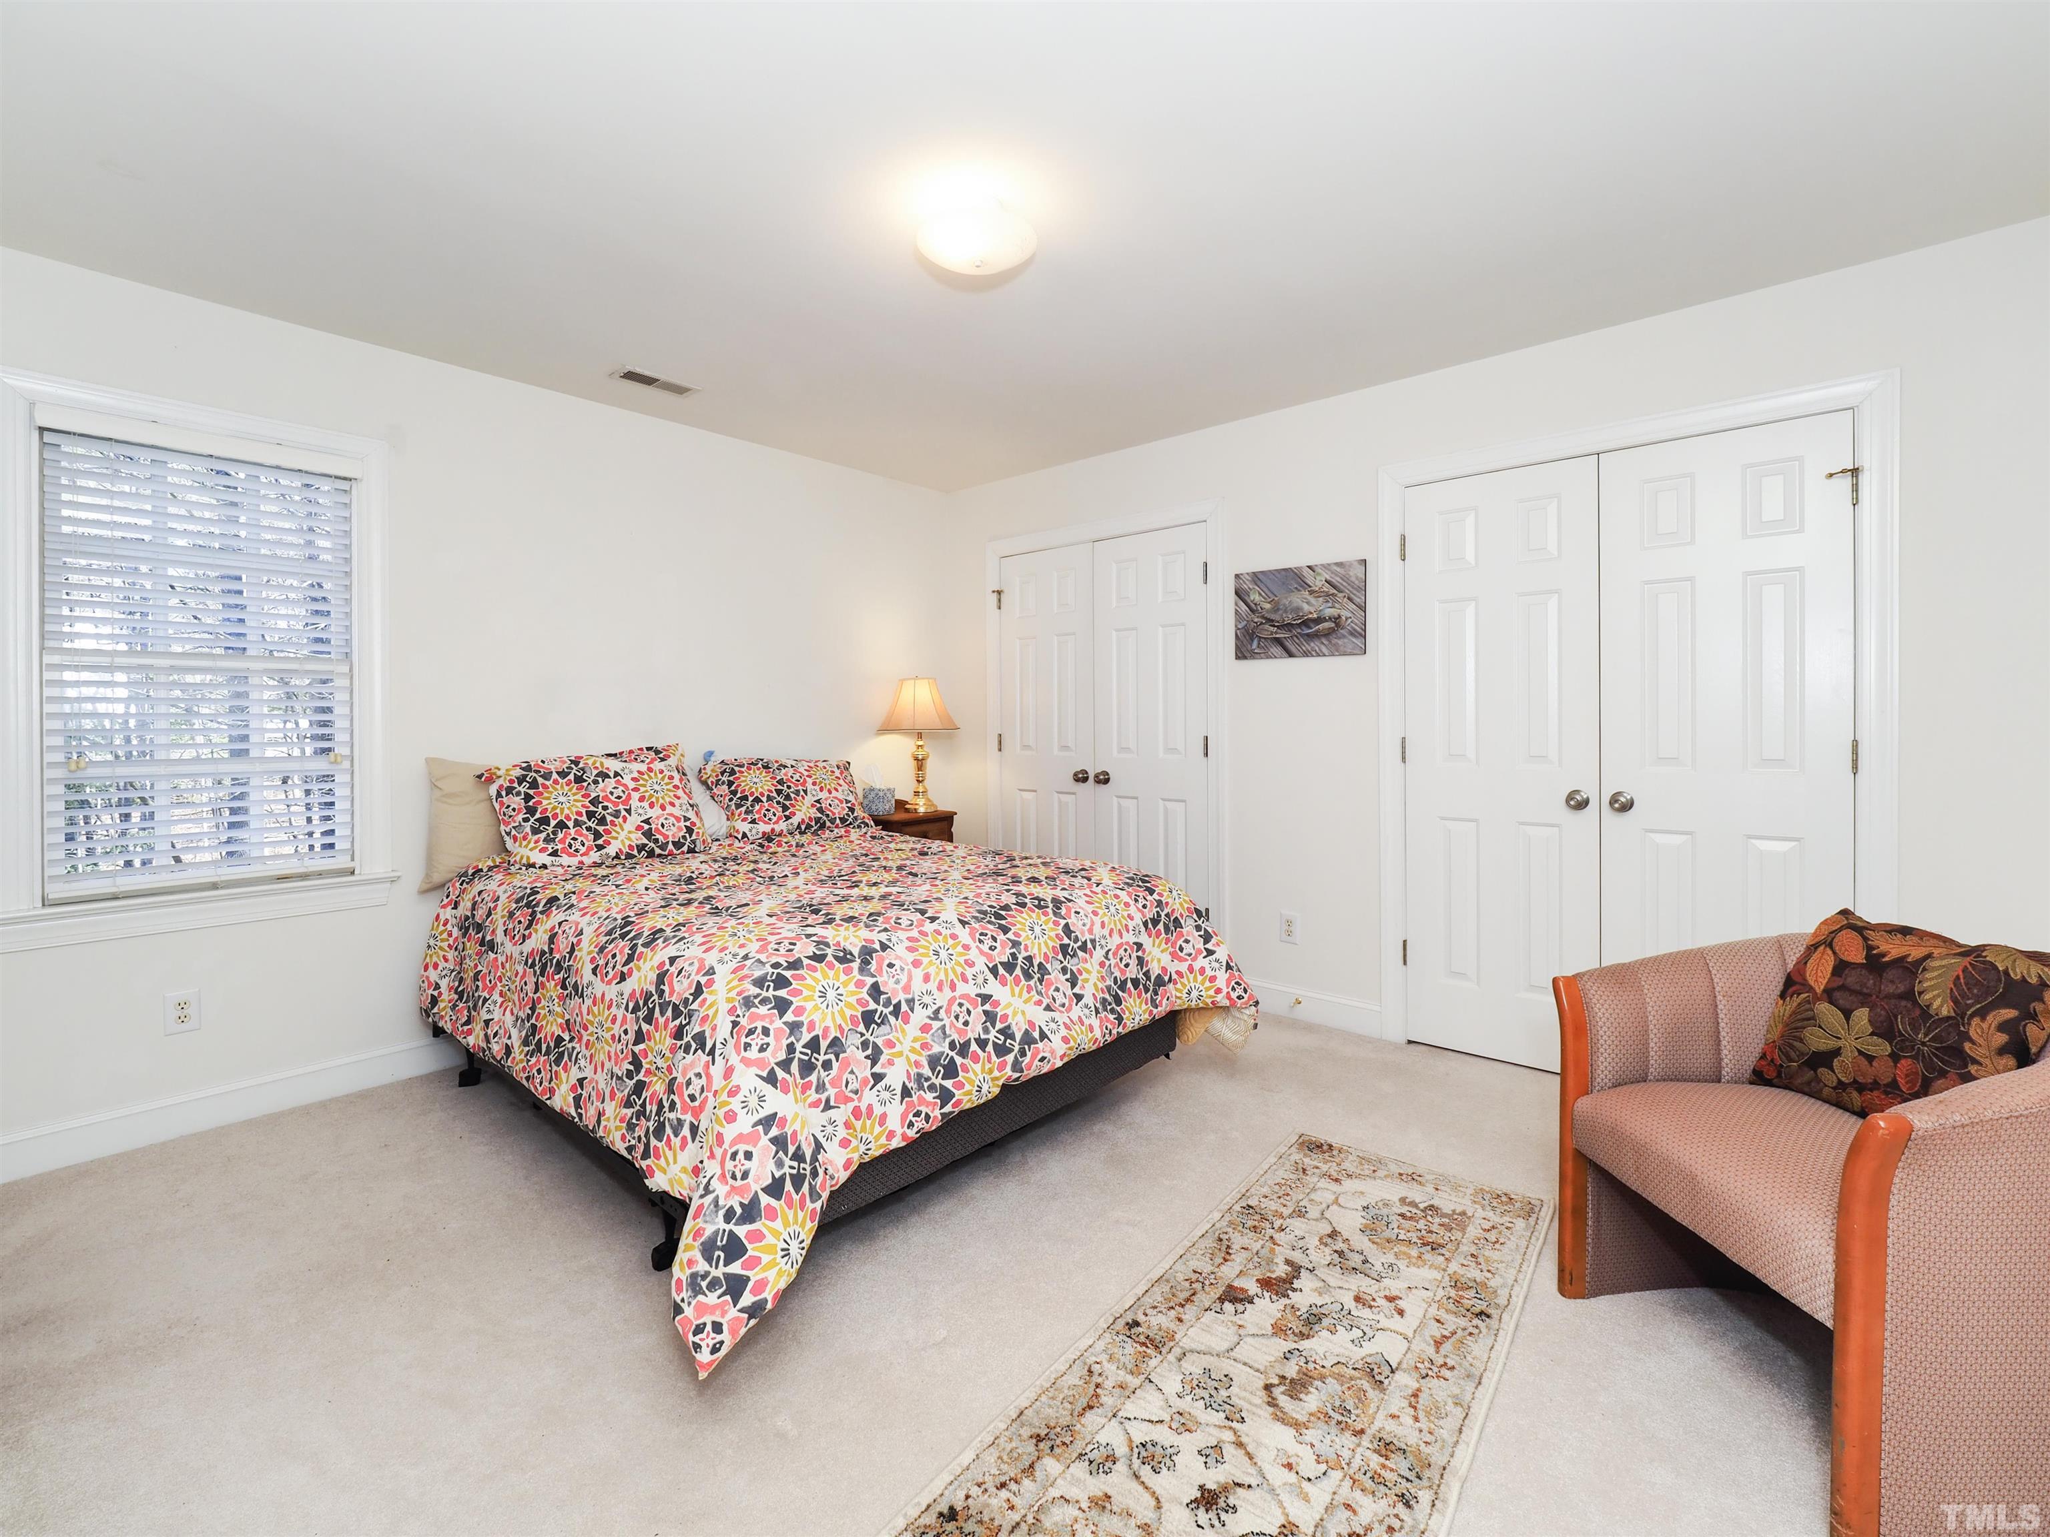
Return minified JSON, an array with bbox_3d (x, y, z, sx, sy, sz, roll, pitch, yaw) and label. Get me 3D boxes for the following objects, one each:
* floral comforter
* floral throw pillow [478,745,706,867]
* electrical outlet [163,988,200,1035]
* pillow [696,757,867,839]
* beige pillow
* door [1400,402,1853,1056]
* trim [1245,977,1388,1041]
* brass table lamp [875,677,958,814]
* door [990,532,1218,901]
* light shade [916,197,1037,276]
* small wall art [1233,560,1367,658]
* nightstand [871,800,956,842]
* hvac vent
[{"bbox_3d":[-0.654,0.656,2.737,2.001,0.734,1.866,1,2,41],"label":"floral comforter"},{"bbox_3d":[-1.512,0.134,2.900,0.630,0.430,0.180,-1,-28,-39],"label":"floral throw pillow"},{"bbox_3d":[-2.428,0.704,2.391,0.010,0.116,0.073,1,2,45],"label":"electrical outlet"},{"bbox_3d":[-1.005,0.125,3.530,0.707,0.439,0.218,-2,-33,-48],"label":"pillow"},{"bbox_3d":[-1.833,0.177,2.944,0.159,0.459,0.570,-15,-9,42],"label":"beige pillow"},{"bbox_3d":[1.897,0.011,2.736,1.198,2.075,0.045,1,2,39],"label":"door"},{"bbox_3d":[1.114,0.961,3.365,0.644,0.120,0.022,1,2,39],"label":"trim"},{"bbox_3d":[-0.524,-0.117,4.050,0.405,0.665,0.405,0,1,0],"label":"brass table lamp"},{"bbox_3d":[0.346,-0.051,4.013,1.198,2.075,0.045,1,2,39],"label":"door"},{"bbox_3d":[-0.119,-1.329,2.086,0.316,0.133,0.316,0,1,0],"label":"light shade"},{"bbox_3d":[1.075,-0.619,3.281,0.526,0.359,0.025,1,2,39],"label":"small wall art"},{"bbox_3d":[-0.604,0.575,3.864,0.410,0.770,0.410,1,2,45],"label":"nightstand"},{"bbox_3d":[-1.381,-1.445,3.103,0.140,0.020,0.290,1,2,45],"label":"hvac vent"}]

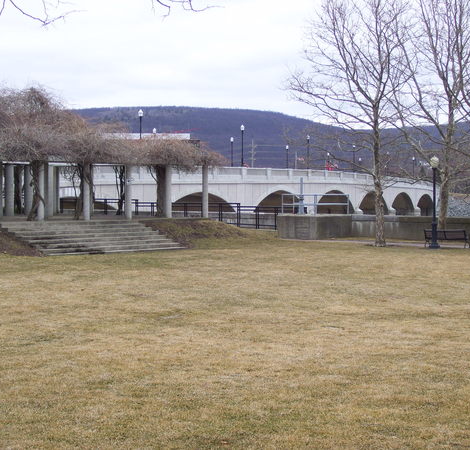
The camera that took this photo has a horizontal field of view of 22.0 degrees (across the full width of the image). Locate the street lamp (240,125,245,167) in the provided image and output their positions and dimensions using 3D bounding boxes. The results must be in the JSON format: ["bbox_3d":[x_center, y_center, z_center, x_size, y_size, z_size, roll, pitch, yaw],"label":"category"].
[{"bbox_3d":[0.773,-7.840,120.000,0.420,4.200,0.420,0,1,17],"label":"street lamp"}]

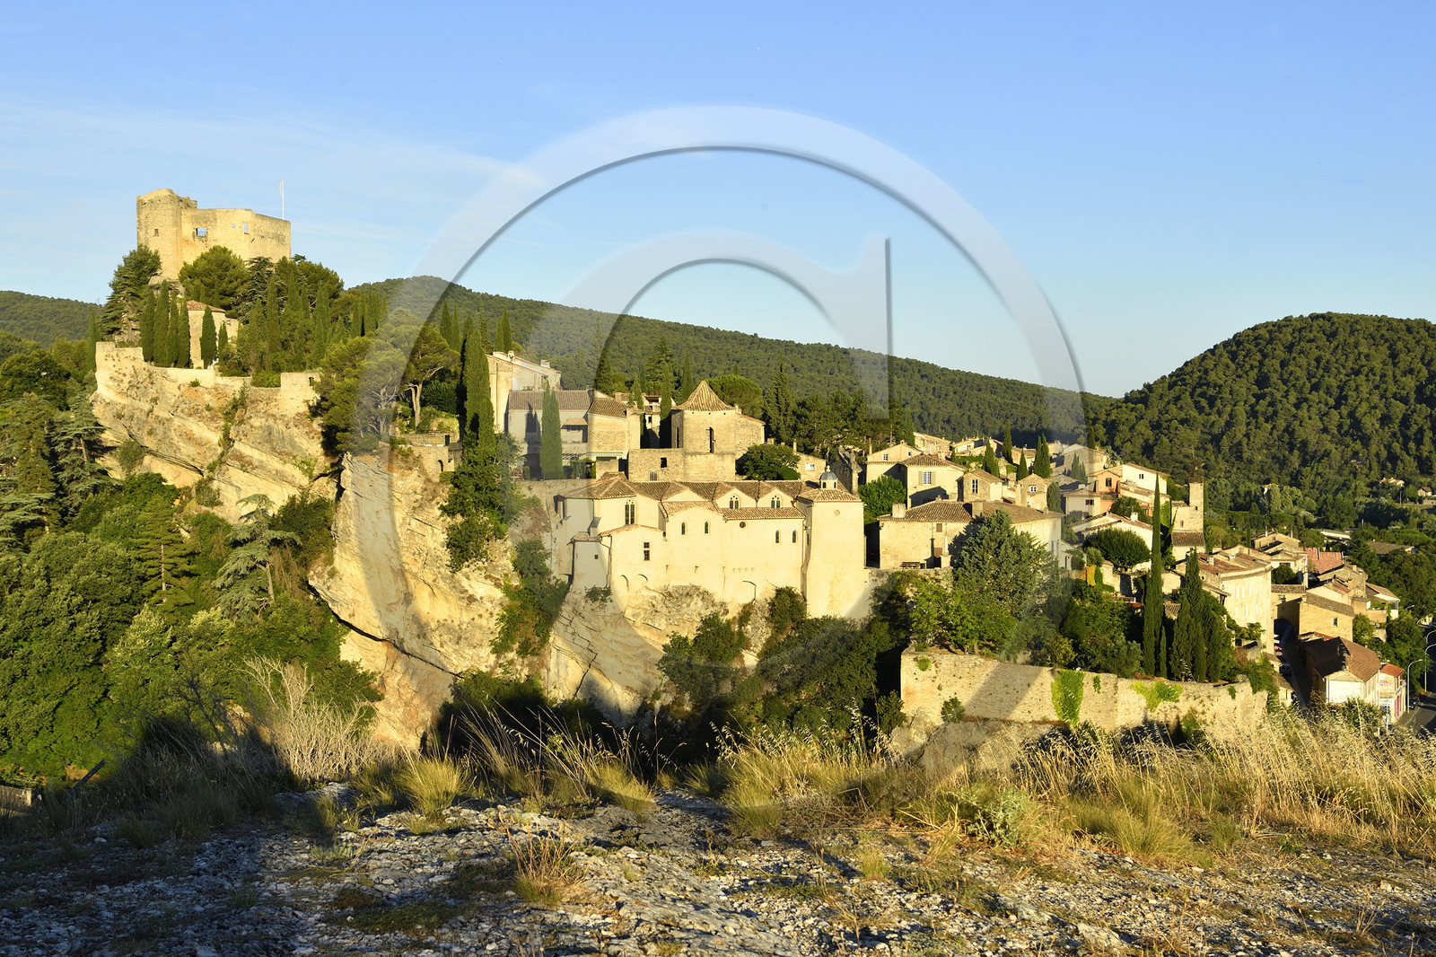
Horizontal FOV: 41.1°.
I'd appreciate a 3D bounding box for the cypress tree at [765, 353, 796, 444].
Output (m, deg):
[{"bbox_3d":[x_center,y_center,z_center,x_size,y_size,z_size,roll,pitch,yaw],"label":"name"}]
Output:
[{"bbox_3d":[8.770,-11.020,270.000,4.200,13.290,4.200,0,0,0],"label":"cypress tree"}]

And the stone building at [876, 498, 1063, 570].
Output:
[{"bbox_3d":[28.300,6.200,215.000,16.500,7.400,12.500,1,2,27],"label":"stone building"}]

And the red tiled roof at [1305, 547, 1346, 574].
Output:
[{"bbox_3d":[109.700,14.900,345.000,6.600,4.000,7.500,0,1,15],"label":"red tiled roof"}]

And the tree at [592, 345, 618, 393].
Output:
[{"bbox_3d":[-15.400,-13.500,262.000,3.200,10.000,3.200,0,1,0],"label":"tree"}]

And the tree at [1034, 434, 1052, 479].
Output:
[{"bbox_3d":[52.260,-3.510,308.000,2.700,7.400,2.700,0,0,0],"label":"tree"}]

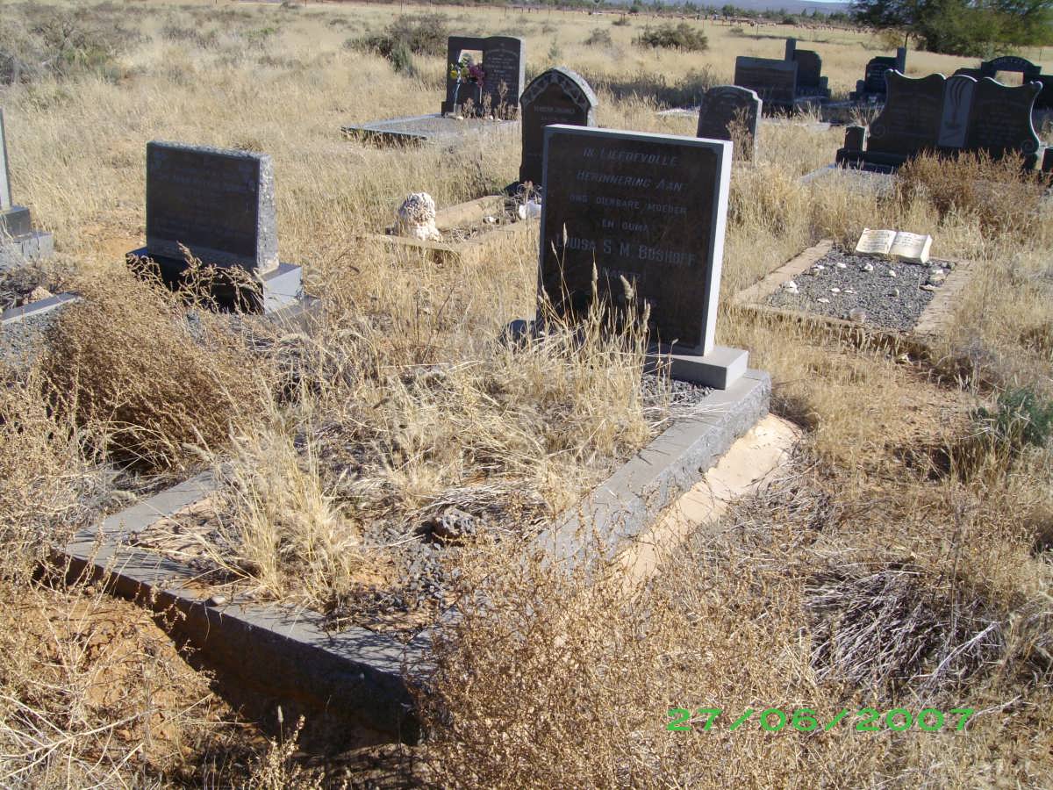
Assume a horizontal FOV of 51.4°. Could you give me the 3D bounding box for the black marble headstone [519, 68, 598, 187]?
[{"bbox_3d":[0.219,-1.817,7.478,0.490,0.820,0.130,13,22,24],"label":"black marble headstone"}]

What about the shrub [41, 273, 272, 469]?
[{"bbox_3d":[-1.188,-0.119,3.415,0.714,0.534,0.642,-4,21,-19],"label":"shrub"}]

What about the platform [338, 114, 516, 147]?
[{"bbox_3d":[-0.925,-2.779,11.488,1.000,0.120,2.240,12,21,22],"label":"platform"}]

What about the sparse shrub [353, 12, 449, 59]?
[{"bbox_3d":[-2.838,-8.441,25.672,2.443,0.977,2.199,1,20,-7],"label":"sparse shrub"}]

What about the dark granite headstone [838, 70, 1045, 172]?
[{"bbox_3d":[3.784,-2.418,9.819,1.770,0.900,0.280,14,22,26],"label":"dark granite headstone"}]

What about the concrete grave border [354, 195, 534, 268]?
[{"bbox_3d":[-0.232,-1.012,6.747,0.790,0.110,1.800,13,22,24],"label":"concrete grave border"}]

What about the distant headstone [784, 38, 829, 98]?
[{"bbox_3d":[5.057,-5.804,19.439,0.880,1.000,0.280,14,22,26],"label":"distant headstone"}]

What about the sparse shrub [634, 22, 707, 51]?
[{"bbox_3d":[5.303,-13.041,39.819,2.692,0.995,2.422,6,20,6],"label":"sparse shrub"}]

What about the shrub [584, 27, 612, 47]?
[{"bbox_3d":[2.647,-13.135,40.120,1.096,0.658,0.987,4,20,2],"label":"shrub"}]

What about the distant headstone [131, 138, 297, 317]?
[{"bbox_3d":[-1.318,-0.712,4.587,0.710,0.600,0.260,12,21,21],"label":"distant headstone"}]

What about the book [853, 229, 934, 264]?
[{"bbox_3d":[2.118,-0.837,6.282,0.380,0.060,0.280,15,43,28],"label":"book"}]

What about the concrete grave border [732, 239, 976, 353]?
[{"bbox_3d":[1.812,-0.557,5.834,0.910,0.110,1.930,13,22,24],"label":"concrete grave border"}]

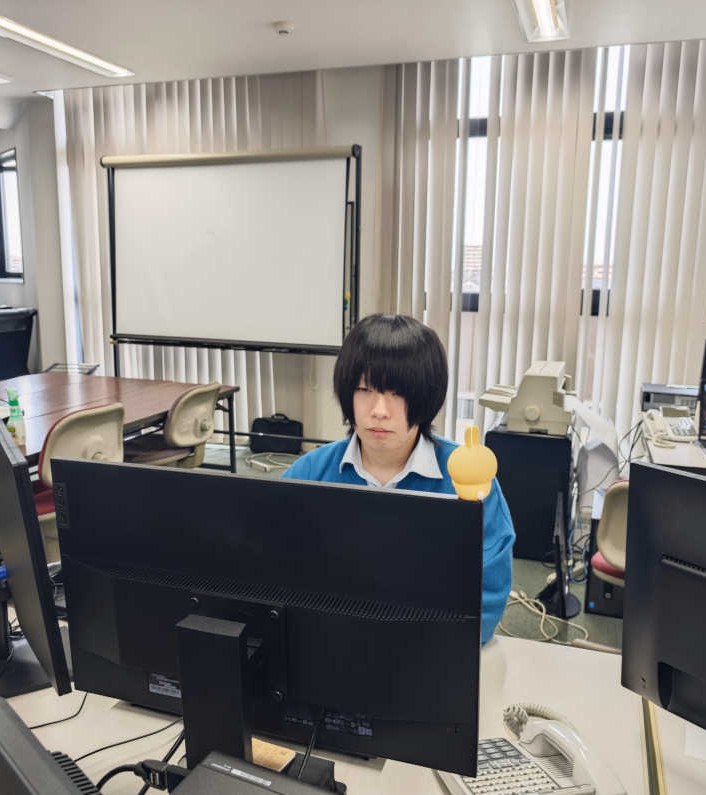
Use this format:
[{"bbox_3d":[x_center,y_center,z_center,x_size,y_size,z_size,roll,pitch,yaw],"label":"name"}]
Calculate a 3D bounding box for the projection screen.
[{"bbox_3d":[-0.872,-0.965,4.736,1.753,1.242,0.080,4,10,17],"label":"projection screen"}]

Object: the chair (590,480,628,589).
[{"bbox_3d":[0.941,0.577,2.073,0.520,0.820,0.560,4,10,19],"label":"chair"}]

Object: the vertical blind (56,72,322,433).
[{"bbox_3d":[-1.267,-0.968,5.280,2.173,2.650,0.110,4,10,17],"label":"vertical blind"}]

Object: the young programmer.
[{"bbox_3d":[0.037,0.476,1.297,0.490,1.230,0.640,3,10,13],"label":"young programmer"}]

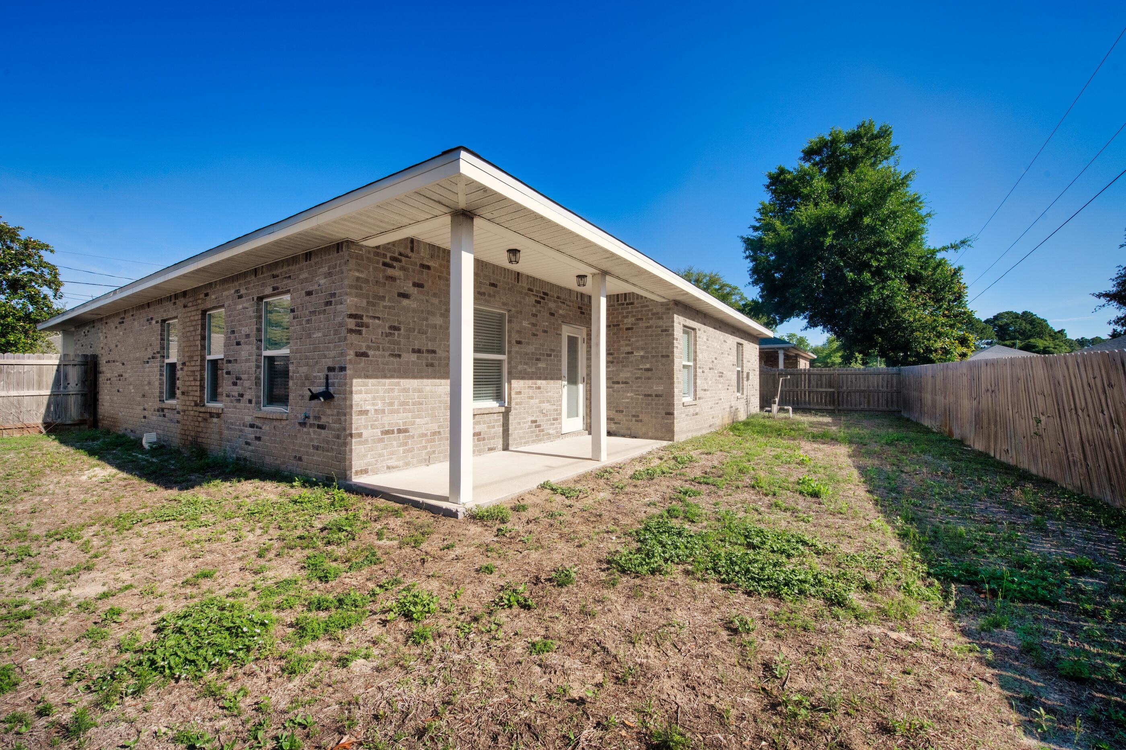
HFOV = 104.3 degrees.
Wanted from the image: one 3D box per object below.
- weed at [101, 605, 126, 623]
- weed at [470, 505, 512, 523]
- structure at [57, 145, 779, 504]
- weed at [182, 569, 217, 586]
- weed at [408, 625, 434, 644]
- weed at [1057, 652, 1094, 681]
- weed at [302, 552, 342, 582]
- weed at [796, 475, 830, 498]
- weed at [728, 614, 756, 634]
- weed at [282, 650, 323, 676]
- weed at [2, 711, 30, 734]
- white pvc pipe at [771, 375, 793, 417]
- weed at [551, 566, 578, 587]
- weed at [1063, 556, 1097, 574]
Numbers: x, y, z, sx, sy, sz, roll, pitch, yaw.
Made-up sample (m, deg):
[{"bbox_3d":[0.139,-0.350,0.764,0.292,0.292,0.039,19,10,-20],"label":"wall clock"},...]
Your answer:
[{"bbox_3d":[-2.406,1.280,2.347,0.087,0.070,0.096,-1,-1,44],"label":"weed"},{"bbox_3d":[-0.619,1.190,3.767,0.364,0.109,0.291,0,-1,-9],"label":"weed"},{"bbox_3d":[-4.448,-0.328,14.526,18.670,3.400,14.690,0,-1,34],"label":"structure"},{"bbox_3d":[-2.281,1.269,2.749,0.177,0.059,0.142,1,-1,-40],"label":"weed"},{"bbox_3d":[-0.696,1.272,2.148,0.128,0.046,0.115,0,-1,-18],"label":"weed"},{"bbox_3d":[2.399,1.364,2.052,0.129,0.091,0.117,1,-1,-41],"label":"weed"},{"bbox_3d":[-1.523,1.216,2.777,0.233,0.129,0.256,0,-1,-29],"label":"weed"},{"bbox_3d":[2.787,1.244,4.881,0.348,0.221,0.400,0,-1,30],"label":"weed"},{"bbox_3d":[0.941,1.309,2.304,0.139,0.064,0.132,0,-1,22],"label":"weed"},{"bbox_3d":[-1.157,1.278,1.948,0.158,0.065,0.150,0,-1,-31],"label":"weed"},{"bbox_3d":[-2.056,1.304,1.646,0.067,0.045,0.067,0,-1,39],"label":"weed"},{"bbox_3d":[6.787,0.676,13.593,0.616,1.325,0.250,0,-1,27],"label":"white pvc pipe"},{"bbox_3d":[0.005,1.240,2.704,0.175,0.103,0.158,0,-1,0],"label":"weed"},{"bbox_3d":[3.789,1.389,3.209,0.167,0.099,0.159,1,-1,-40],"label":"weed"}]

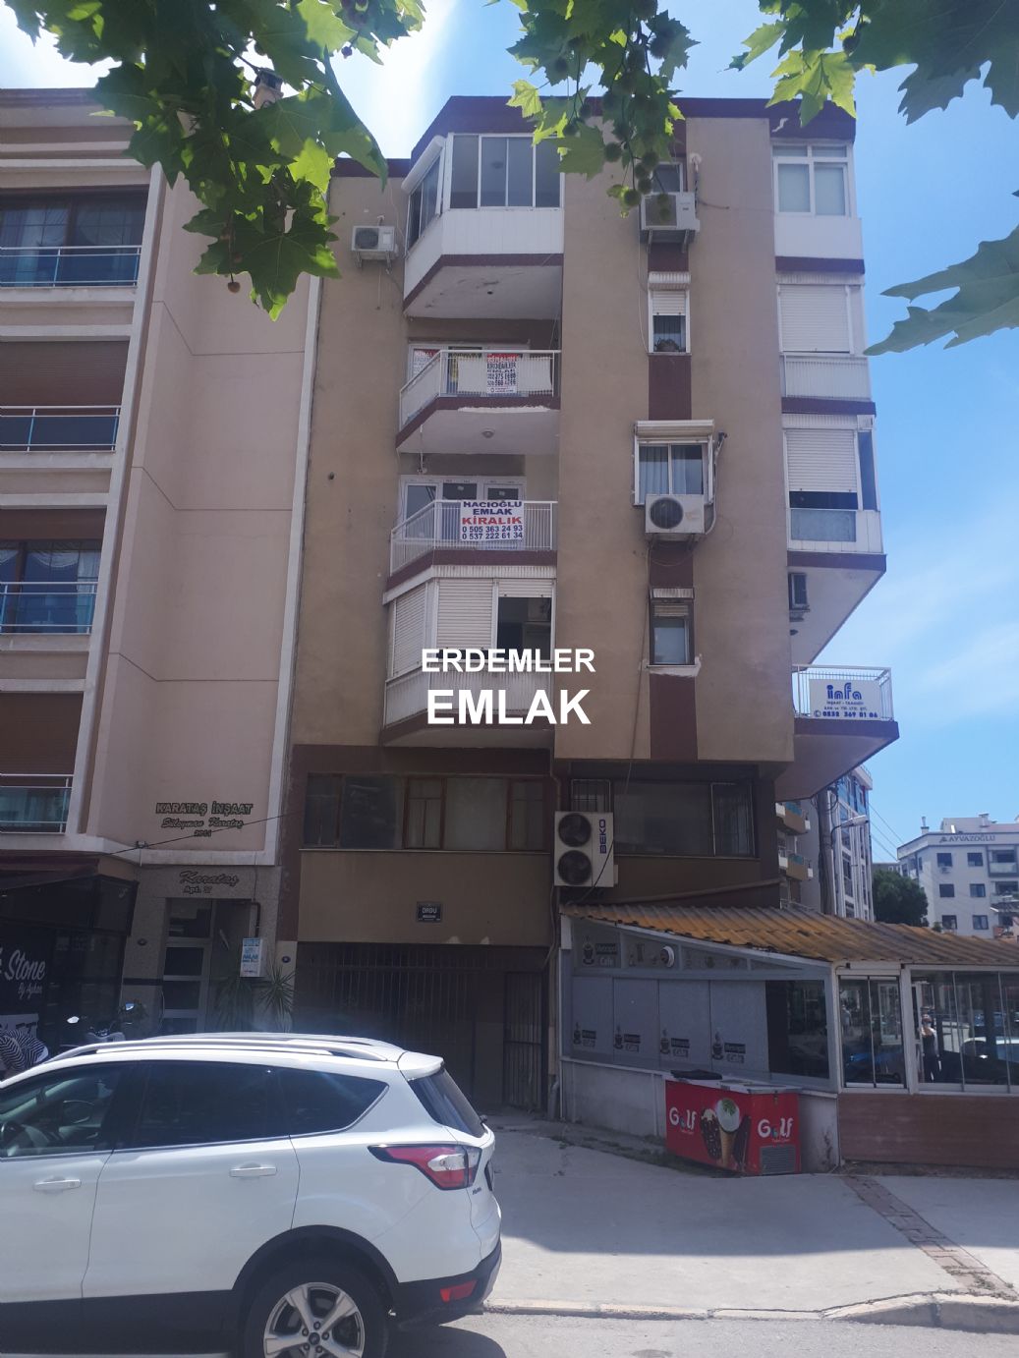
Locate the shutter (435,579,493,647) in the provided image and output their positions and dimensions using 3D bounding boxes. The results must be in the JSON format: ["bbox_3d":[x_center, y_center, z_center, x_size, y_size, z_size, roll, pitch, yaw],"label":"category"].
[{"bbox_3d":[-0.704,-1.041,16.823,0.885,1.132,0.080,1,-15,1],"label":"shutter"}]

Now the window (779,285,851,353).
[{"bbox_3d":[5.408,-6.348,18.782,1.241,1.327,0.120,1,-12,1],"label":"window"}]

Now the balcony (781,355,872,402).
[{"bbox_3d":[5.321,-5.085,17.795,1.489,0.827,0.100,1,-15,1],"label":"balcony"}]

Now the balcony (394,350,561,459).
[{"bbox_3d":[-0.606,-5.055,19.413,3.070,1.162,1.780,1,-12,1],"label":"balcony"}]

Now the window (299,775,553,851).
[{"bbox_3d":[-1.407,2.238,17.657,4.020,1.244,0.158,1,-14,1],"label":"window"}]

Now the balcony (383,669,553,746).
[{"bbox_3d":[-0.734,0.440,17.213,2.918,1.080,1.588,1,-14,2],"label":"balcony"}]

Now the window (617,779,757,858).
[{"bbox_3d":[2.851,2.271,17.359,2.307,1.269,0.120,1,-15,1],"label":"window"}]

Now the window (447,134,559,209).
[{"bbox_3d":[-0.073,-9.299,19.510,2.076,1.569,0.120,1,-12,1],"label":"window"}]

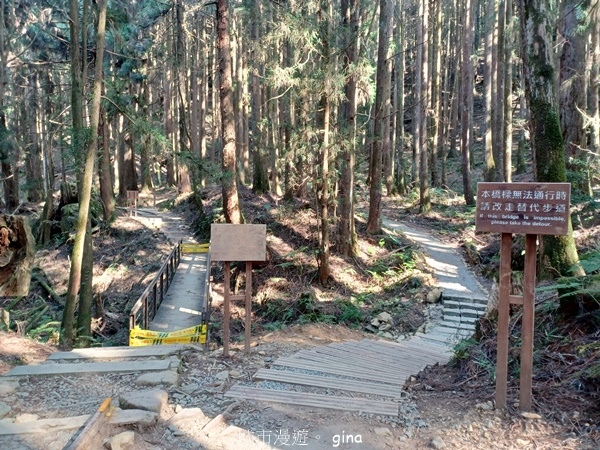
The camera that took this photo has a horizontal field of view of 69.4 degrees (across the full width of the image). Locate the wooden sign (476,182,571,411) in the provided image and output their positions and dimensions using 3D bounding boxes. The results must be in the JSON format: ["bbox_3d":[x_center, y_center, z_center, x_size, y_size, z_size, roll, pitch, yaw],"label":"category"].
[{"bbox_3d":[1.610,0.537,3.215,0.625,1.680,0.110,1,3,11],"label":"wooden sign"}]

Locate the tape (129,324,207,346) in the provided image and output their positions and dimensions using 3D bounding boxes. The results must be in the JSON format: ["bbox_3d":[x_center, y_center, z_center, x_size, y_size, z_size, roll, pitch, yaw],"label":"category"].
[{"bbox_3d":[-2.250,1.900,7.400,1.290,0.360,0.080,0,3,-12],"label":"tape"}]

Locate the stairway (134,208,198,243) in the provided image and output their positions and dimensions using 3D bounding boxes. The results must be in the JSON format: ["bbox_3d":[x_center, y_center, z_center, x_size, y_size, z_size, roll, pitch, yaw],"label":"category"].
[{"bbox_3d":[-7.500,-0.030,24.300,2.800,2.000,7.500,0,3,-19],"label":"stairway"}]

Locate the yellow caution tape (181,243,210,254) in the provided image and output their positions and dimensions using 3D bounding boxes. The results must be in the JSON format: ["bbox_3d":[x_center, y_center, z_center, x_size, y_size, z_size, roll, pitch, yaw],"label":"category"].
[{"bbox_3d":[-4.680,1.060,19.500,1.290,0.400,0.080,0,3,-12],"label":"yellow caution tape"}]

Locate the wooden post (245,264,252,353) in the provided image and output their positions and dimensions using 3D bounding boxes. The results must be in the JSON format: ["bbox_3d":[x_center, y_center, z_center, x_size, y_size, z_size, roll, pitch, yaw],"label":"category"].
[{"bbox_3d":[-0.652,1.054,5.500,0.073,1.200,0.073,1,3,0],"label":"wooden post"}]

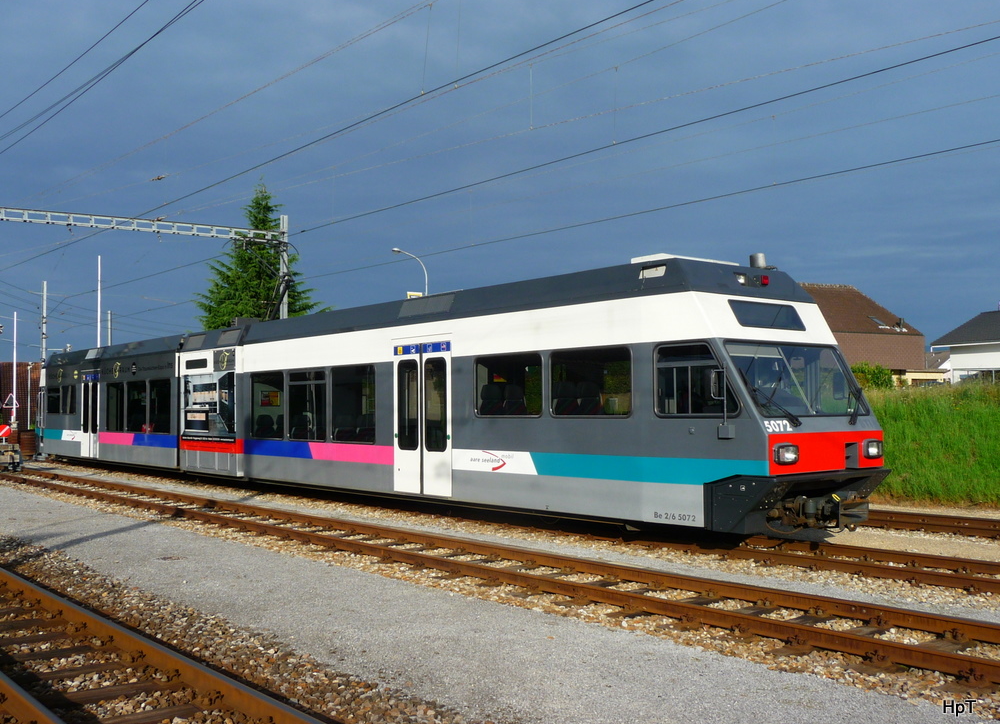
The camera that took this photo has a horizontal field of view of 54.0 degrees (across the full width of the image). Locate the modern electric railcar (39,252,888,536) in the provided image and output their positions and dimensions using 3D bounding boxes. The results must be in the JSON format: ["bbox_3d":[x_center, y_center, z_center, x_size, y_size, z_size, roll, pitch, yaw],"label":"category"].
[{"bbox_3d":[-5.209,0.917,22.063,2.650,3.550,28.700,2,-3,-40],"label":"modern electric railcar"}]

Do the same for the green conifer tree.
[{"bbox_3d":[-10.368,-1.979,42.182,5.800,11.600,5.800,0,-3,-14],"label":"green conifer tree"}]

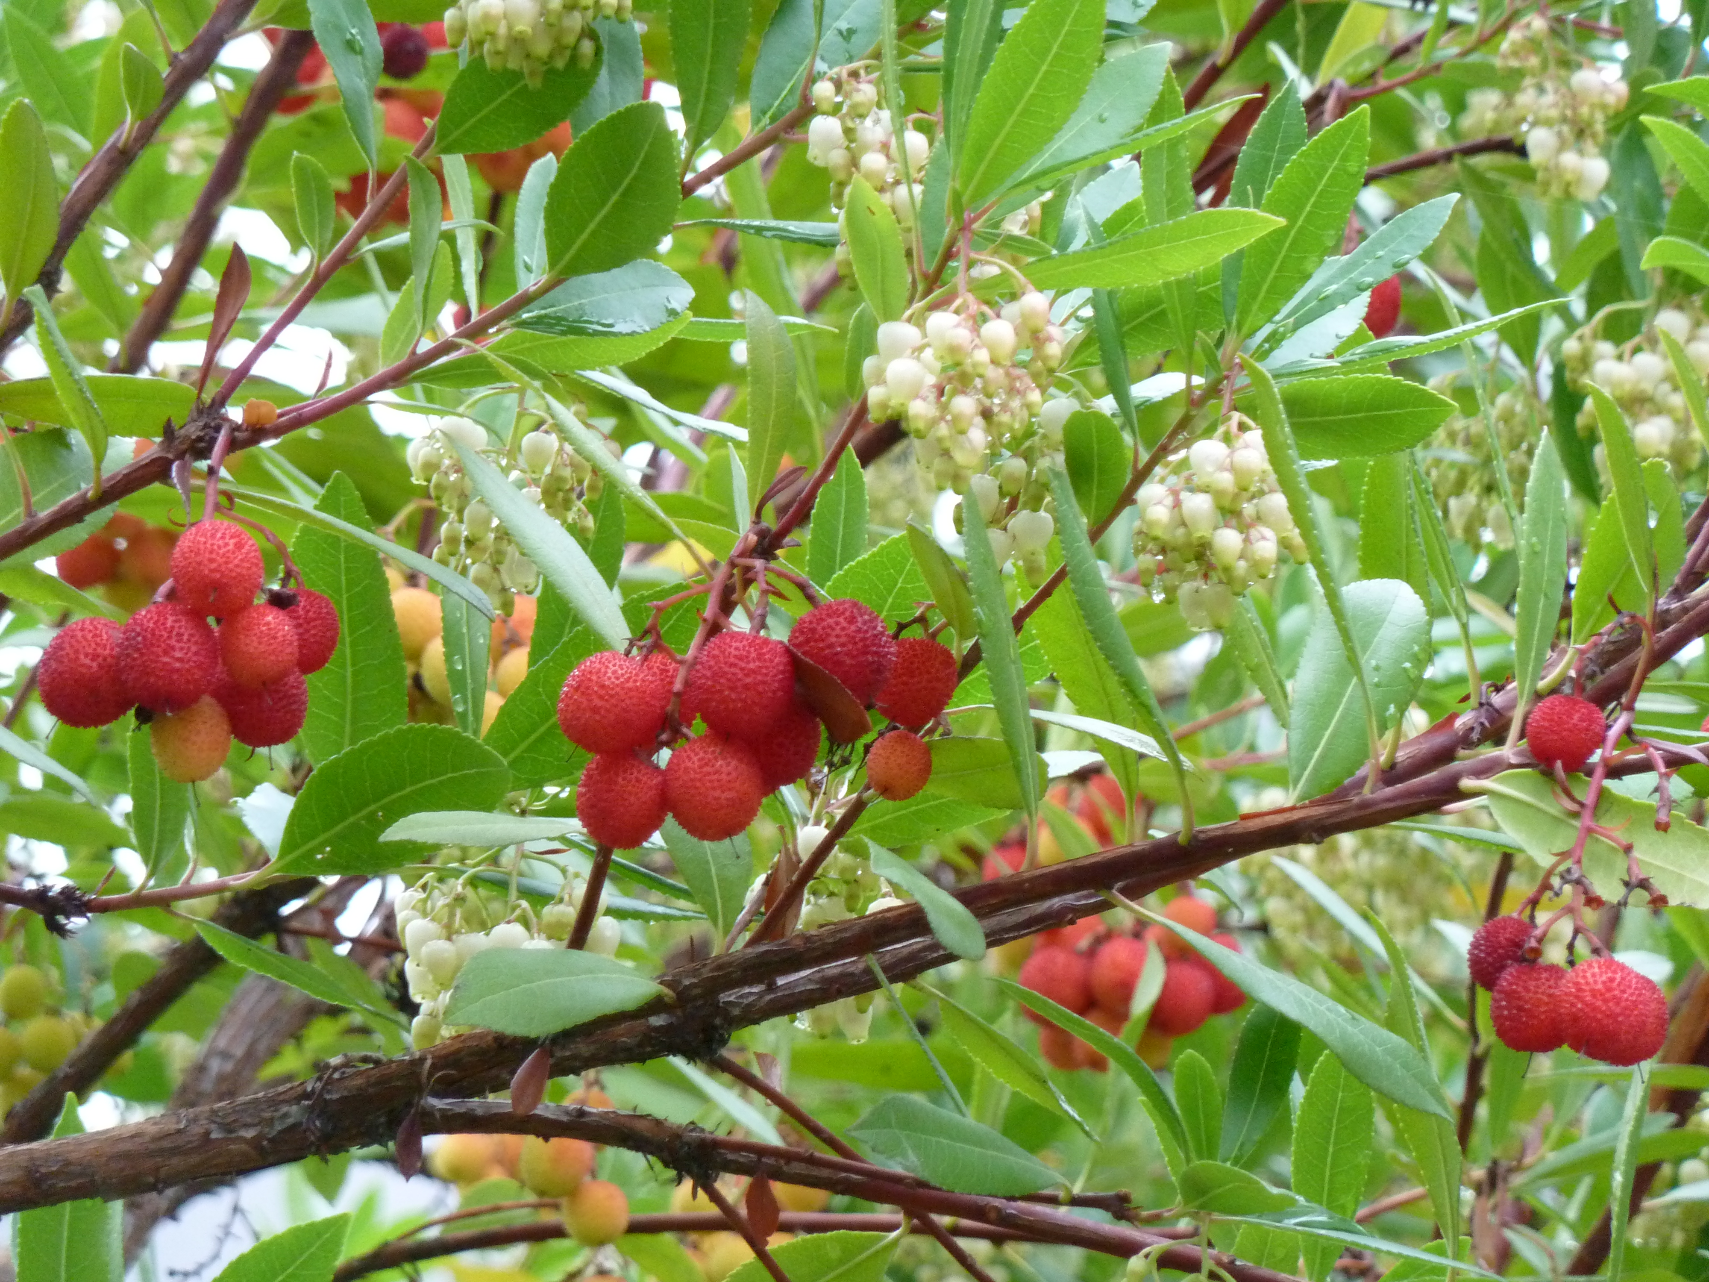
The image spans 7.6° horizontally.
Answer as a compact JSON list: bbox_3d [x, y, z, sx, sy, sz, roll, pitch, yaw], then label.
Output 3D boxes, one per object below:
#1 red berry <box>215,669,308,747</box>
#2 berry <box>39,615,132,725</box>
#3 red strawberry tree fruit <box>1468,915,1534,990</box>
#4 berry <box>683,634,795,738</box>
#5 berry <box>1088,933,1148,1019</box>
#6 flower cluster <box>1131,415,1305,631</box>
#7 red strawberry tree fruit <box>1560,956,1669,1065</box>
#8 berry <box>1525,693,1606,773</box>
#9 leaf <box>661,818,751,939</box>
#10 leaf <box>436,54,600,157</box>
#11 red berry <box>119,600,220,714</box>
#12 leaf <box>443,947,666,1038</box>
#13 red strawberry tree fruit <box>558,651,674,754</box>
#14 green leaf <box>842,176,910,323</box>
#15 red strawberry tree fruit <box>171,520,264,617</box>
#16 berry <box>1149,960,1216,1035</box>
[{"bbox_3d":[-0.121,0.012,2.610,0.019,0.019,0.019,0,-10,0],"label":"red berry"},{"bbox_3d":[-0.155,0.006,2.600,0.020,0.022,0.020,0,-10,0],"label":"berry"},{"bbox_3d":[0.122,0.059,2.420,0.013,0.014,0.014,0,-10,0],"label":"red strawberry tree fruit"},{"bbox_3d":[-0.021,0.008,2.380,0.021,0.020,0.020,0,-10,0],"label":"berry"},{"bbox_3d":[0.054,0.067,2.580,0.014,0.016,0.015,0,-10,0],"label":"berry"},{"bbox_3d":[0.069,-0.022,2.430,0.033,0.040,0.030,0,-10,0],"label":"flower cluster"},{"bbox_3d":[0.154,0.075,2.600,0.022,0.022,0.021,0,-10,0],"label":"red strawberry tree fruit"},{"bbox_3d":[0.133,0.017,2.400,0.015,0.015,0.015,0,-10,0],"label":"berry"},{"bbox_3d":[-0.032,0.045,2.630,0.019,0.036,0.007,-12,0,0],"label":"leaf"},{"bbox_3d":[-0.069,-0.113,2.630,0.044,0.023,0.007,-38,-11,-9],"label":"leaf"},{"bbox_3d":[-0.139,0.003,2.600,0.021,0.022,0.021,0,-10,0],"label":"red berry"},{"bbox_3d":[-0.061,0.071,2.600,0.046,0.017,0.007,-8,-26,-4],"label":"leaf"},{"bbox_3d":[-0.044,0.012,2.380,0.020,0.019,0.020,0,-10,0],"label":"red strawberry tree fruit"},{"bbox_3d":[0.004,-0.080,2.630,0.013,0.032,0.006,-13,8,-10],"label":"green leaf"},{"bbox_3d":[-0.129,-0.015,2.595,0.019,0.020,0.019,0,-10,0],"label":"red strawberry tree fruit"},{"bbox_3d":[0.079,0.086,3.100,0.017,0.018,0.017,0,-5,0],"label":"berry"}]

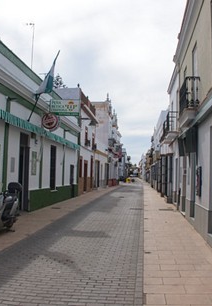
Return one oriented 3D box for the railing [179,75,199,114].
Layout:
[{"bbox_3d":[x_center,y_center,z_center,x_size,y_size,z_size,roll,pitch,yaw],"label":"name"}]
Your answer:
[{"bbox_3d":[2.703,-1.769,11.197,0.410,0.940,1.700,1,-3,6],"label":"railing"}]

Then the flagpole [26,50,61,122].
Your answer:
[{"bbox_3d":[-2.232,-2.476,13.010,0.400,2.965,0.200,24,-1,6],"label":"flagpole"}]

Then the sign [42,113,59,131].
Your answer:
[{"bbox_3d":[-2.309,-1.317,14.500,0.700,0.700,0.280,1,-3,6],"label":"sign"}]

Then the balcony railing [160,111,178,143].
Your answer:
[{"bbox_3d":[3.526,-1.353,19.431,0.455,0.970,5.600,1,-3,6],"label":"balcony railing"}]

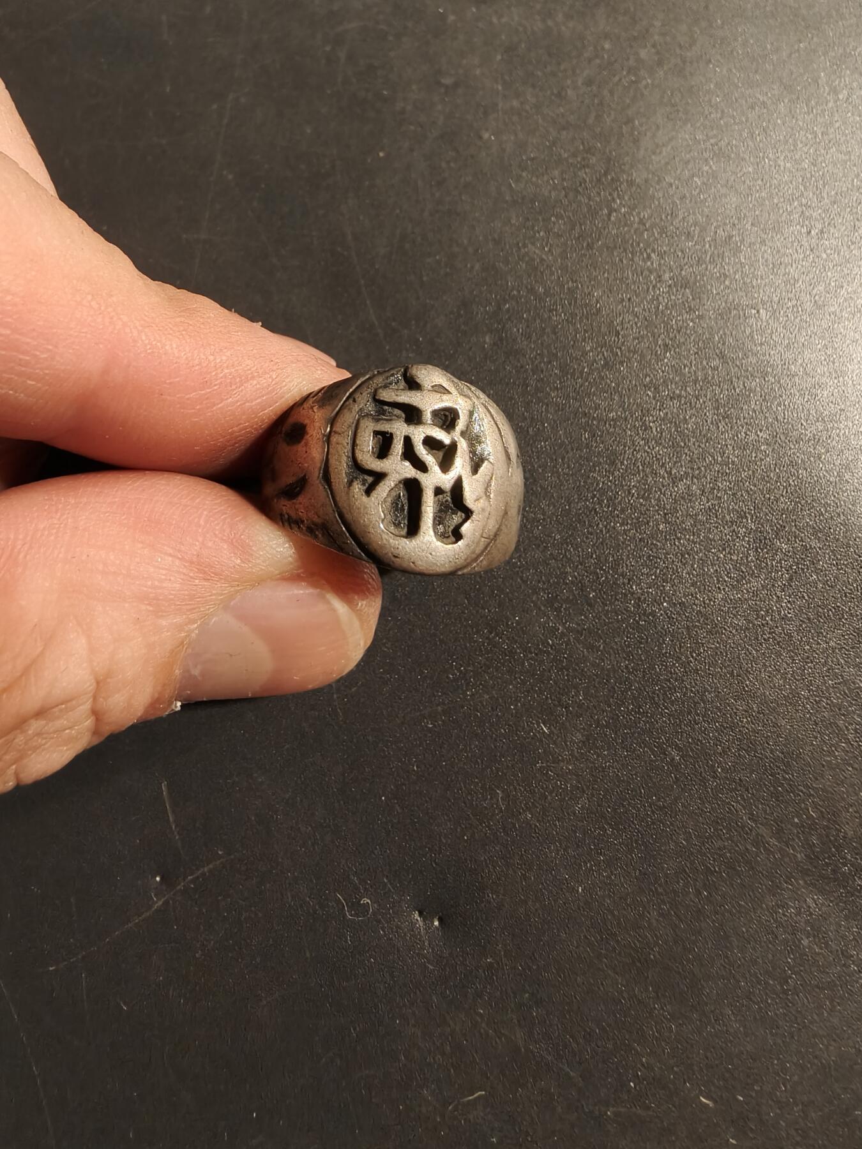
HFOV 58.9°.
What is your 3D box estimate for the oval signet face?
[{"bbox_3d":[-0.001,-0.009,0.064,0.016,0.003,0.017,1,94,-14],"label":"oval signet face"}]

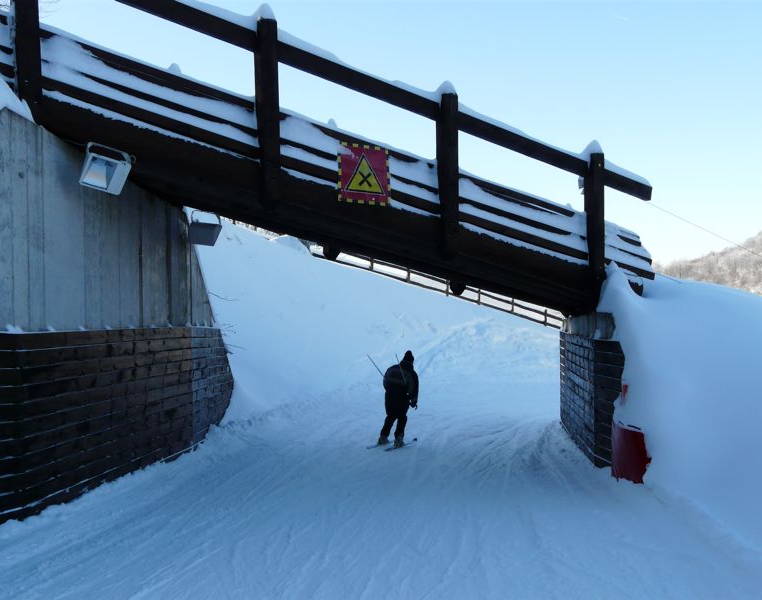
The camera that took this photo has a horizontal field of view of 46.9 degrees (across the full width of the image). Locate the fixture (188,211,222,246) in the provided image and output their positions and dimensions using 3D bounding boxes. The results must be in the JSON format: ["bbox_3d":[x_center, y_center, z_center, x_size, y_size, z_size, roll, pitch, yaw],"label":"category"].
[{"bbox_3d":[-2.860,-1.160,14.200,0.500,0.550,0.330,-1,2,-3],"label":"fixture"}]

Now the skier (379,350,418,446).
[{"bbox_3d":[0.310,1.757,15.500,0.600,1.730,0.550,3,1,19],"label":"skier"}]

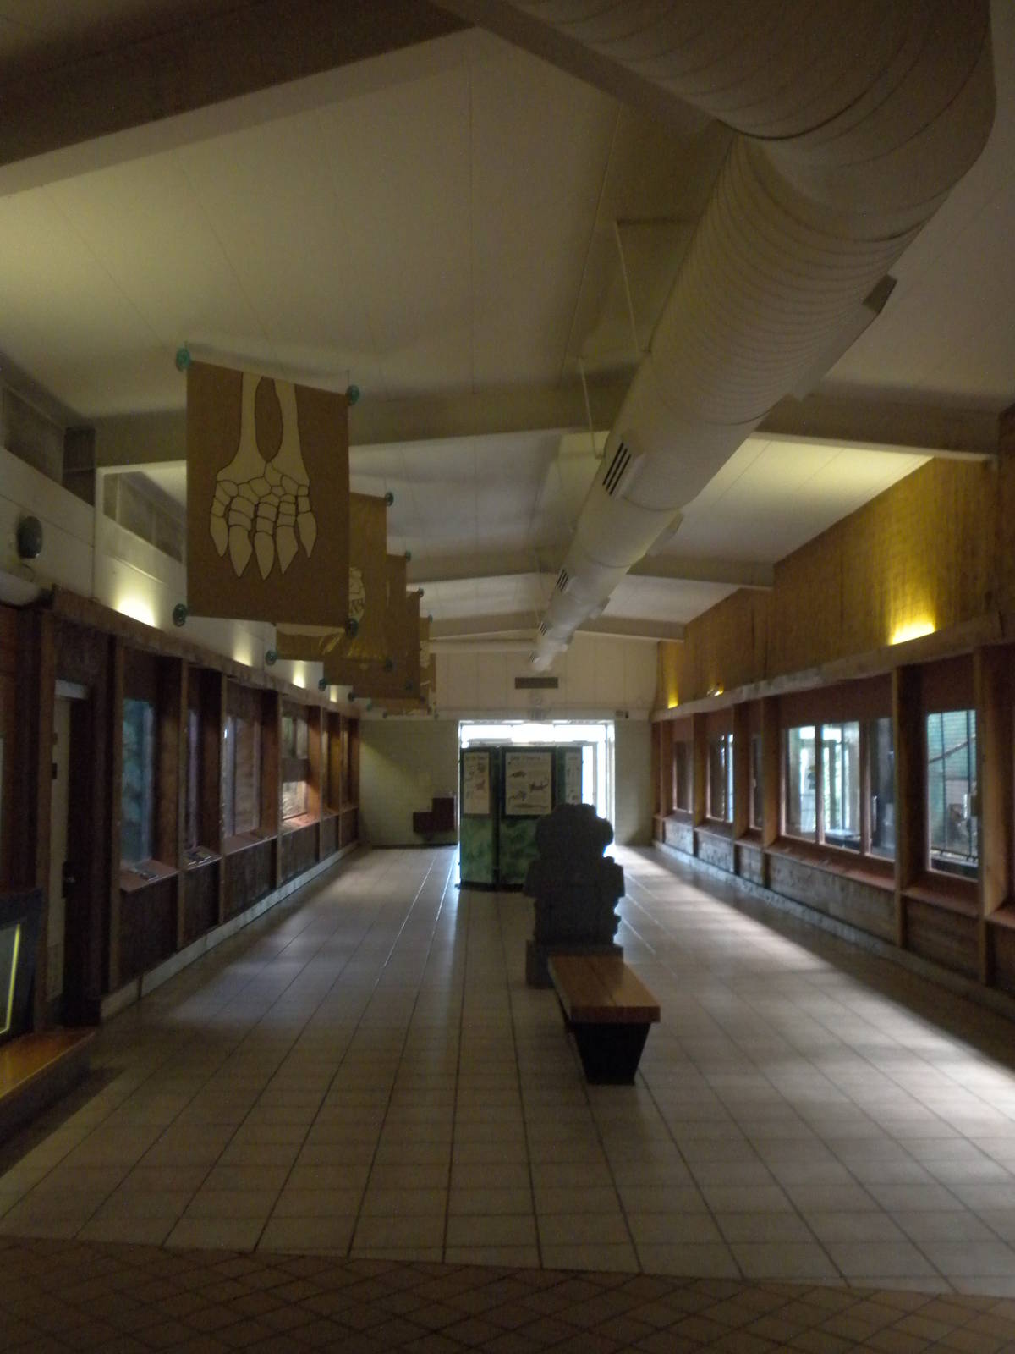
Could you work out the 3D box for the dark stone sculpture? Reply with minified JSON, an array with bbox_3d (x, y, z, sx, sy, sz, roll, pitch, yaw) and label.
[{"bbox_3d":[0.469,1.545,10.357,0.700,1.275,0.580,0,-3,-1],"label":"dark stone sculpture"}]

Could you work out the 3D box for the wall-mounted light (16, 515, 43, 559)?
[{"bbox_3d":[-2.523,-0.731,7.634,0.100,0.225,0.190,0,-3,-1],"label":"wall-mounted light"}]

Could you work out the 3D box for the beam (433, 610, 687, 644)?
[{"bbox_3d":[0.019,-0.783,23.749,5.730,0.540,0.190,0,-3,-1],"label":"beam"}]

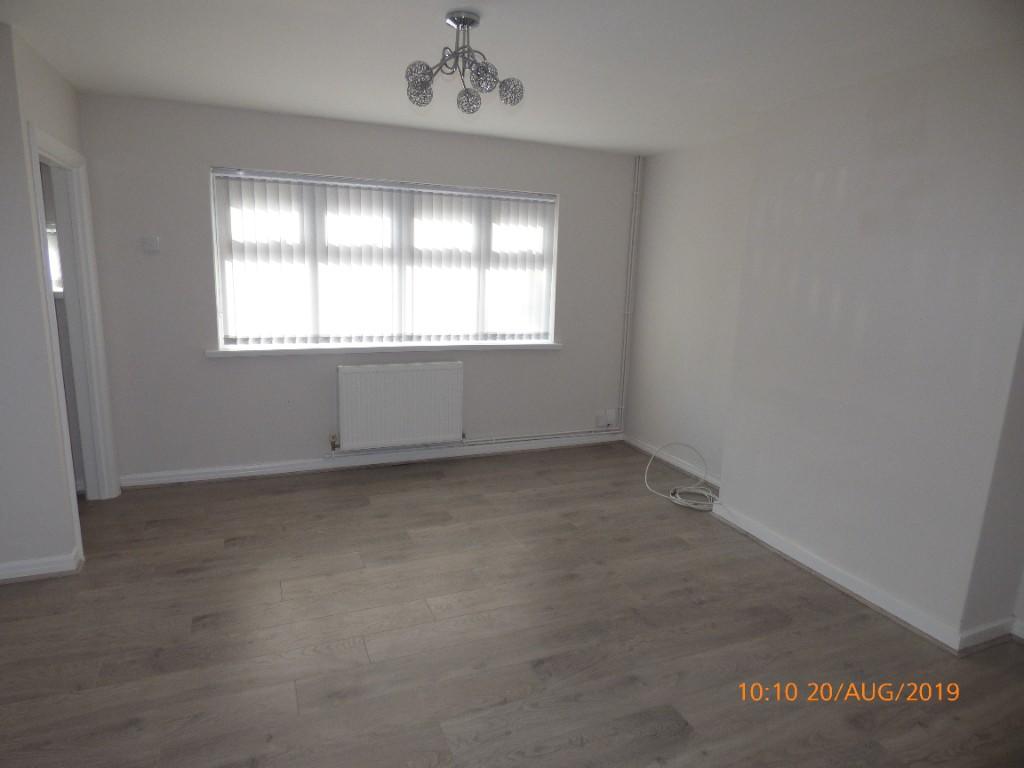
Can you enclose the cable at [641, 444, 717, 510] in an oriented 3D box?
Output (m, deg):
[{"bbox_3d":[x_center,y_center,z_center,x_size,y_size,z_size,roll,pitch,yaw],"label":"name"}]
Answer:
[{"bbox_3d":[1.247,0.635,4.190,0.420,0.240,0.680,-4,13,-24],"label":"cable"}]

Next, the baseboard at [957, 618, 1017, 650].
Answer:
[{"bbox_3d":[2.076,1.082,2.581,0.358,0.090,0.020,-3,13,-21],"label":"baseboard"}]

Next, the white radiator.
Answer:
[{"bbox_3d":[-0.820,0.160,4.429,0.905,0.635,0.095,-3,13,-21],"label":"white radiator"}]

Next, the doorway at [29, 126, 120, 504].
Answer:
[{"bbox_3d":[-2.340,-0.192,3.128,0.150,2.050,0.980,-4,13,-24],"label":"doorway"}]

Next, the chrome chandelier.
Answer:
[{"bbox_3d":[-0.181,-1.175,2.141,0.450,0.295,0.450,-3,13,-21],"label":"chrome chandelier"}]

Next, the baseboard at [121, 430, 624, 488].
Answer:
[{"bbox_3d":[-0.780,0.557,4.590,3.843,0.095,0.020,-3,13,-21],"label":"baseboard"}]

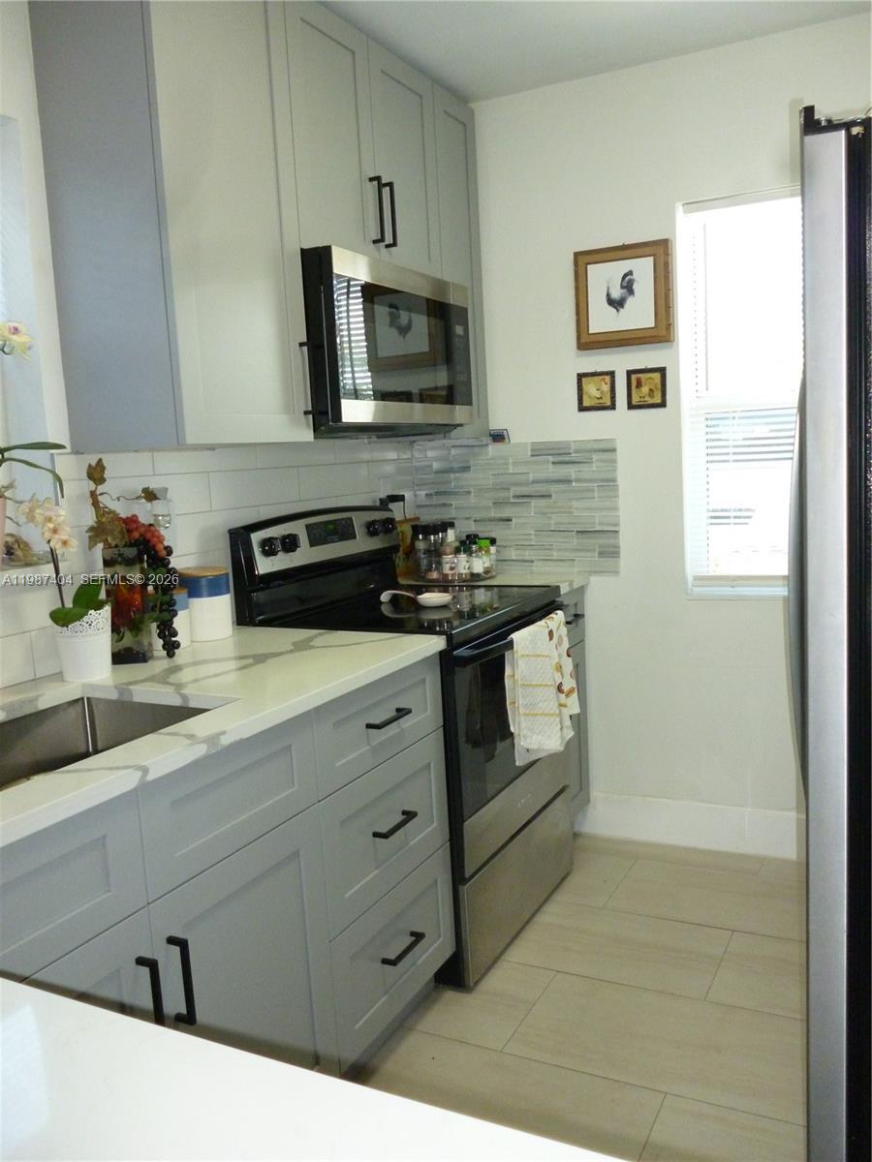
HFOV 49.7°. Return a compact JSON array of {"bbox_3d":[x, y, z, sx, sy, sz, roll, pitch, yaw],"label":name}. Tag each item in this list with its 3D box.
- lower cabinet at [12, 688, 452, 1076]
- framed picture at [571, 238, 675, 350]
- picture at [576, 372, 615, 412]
[{"bbox_3d":[-0.561,0.700,1.882,0.625,0.877,1.400,1,8,27],"label":"lower cabinet"},{"bbox_3d":[0.599,-0.917,3.024,0.310,0.315,0.032,1,8,27],"label":"framed picture"},{"bbox_3d":[0.532,-0.628,3.115,0.126,0.127,0.016,1,8,27],"label":"picture"}]

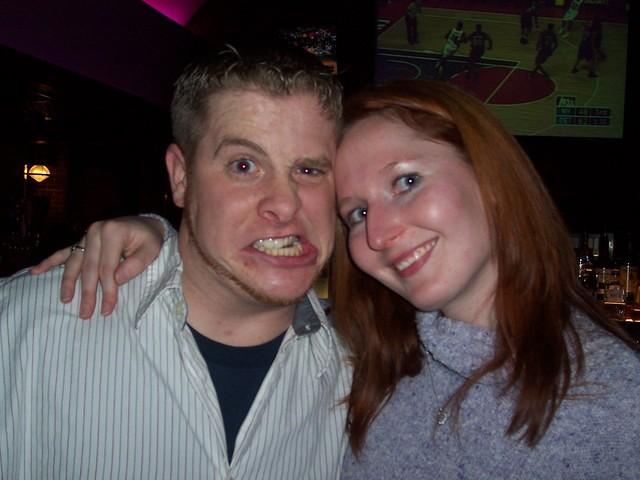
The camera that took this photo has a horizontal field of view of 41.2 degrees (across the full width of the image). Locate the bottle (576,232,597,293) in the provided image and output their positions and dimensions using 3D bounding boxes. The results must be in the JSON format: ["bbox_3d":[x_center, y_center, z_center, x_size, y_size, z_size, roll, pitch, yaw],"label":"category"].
[{"bbox_3d":[1.253,0.115,4.000,0.083,0.300,0.083,0,0,0],"label":"bottle"}]

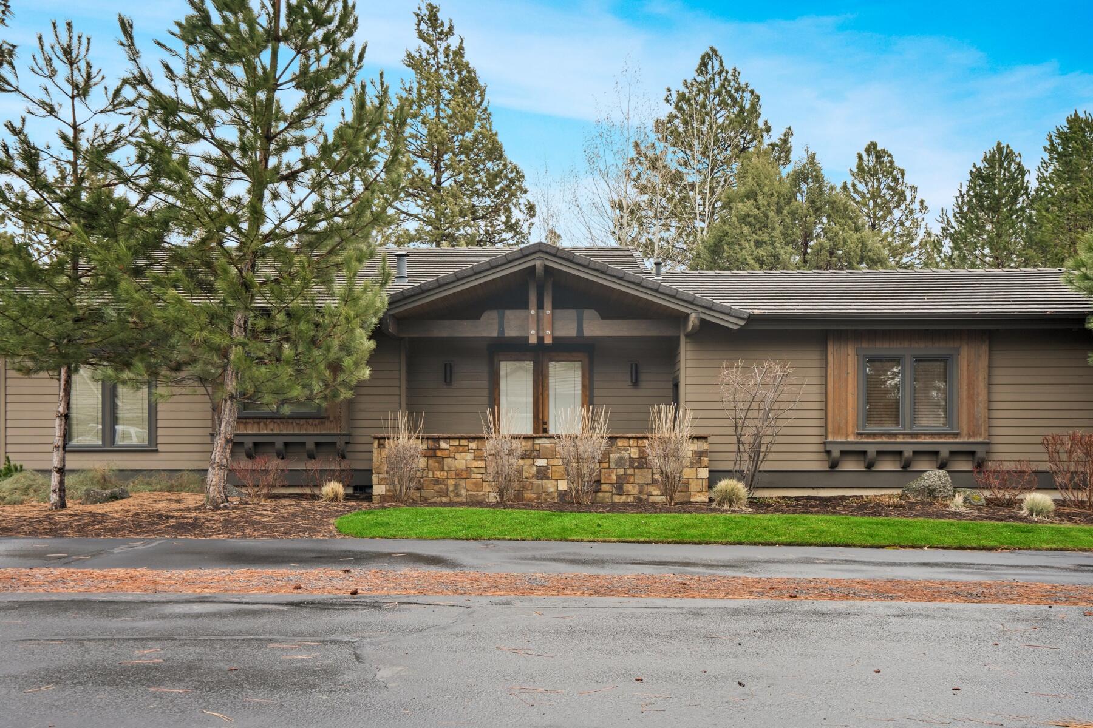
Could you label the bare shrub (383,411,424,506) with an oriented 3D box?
[{"bbox_3d":[-2.334,1.524,15.900,0.685,1.510,0.700,0,-1,0],"label":"bare shrub"}]

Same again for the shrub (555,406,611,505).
[{"bbox_3d":[0.590,1.501,15.800,0.917,1.612,0.850,0,-1,0],"label":"shrub"}]

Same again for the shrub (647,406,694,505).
[{"bbox_3d":[2.007,1.468,15.750,0.761,1.662,0.750,0,-1,0],"label":"shrub"}]

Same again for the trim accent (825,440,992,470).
[{"bbox_3d":[6.417,1.628,17.300,2.950,0.520,0.300,0,0,0],"label":"trim accent"}]

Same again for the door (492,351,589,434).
[{"bbox_3d":[-0.099,0.962,18.700,1.857,2.417,0.120,0,-1,0],"label":"door"}]

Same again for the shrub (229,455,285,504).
[{"bbox_3d":[-5.043,2.005,16.950,0.980,0.820,0.900,0,0,0],"label":"shrub"}]

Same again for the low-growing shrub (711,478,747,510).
[{"bbox_3d":[2.976,2.105,15.750,0.600,0.500,0.570,0,0,0],"label":"low-growing shrub"}]

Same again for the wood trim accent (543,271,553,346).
[{"bbox_3d":[0.034,-0.999,17.350,0.145,1.300,0.190,0,0,0],"label":"wood trim accent"}]

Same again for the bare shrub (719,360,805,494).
[{"bbox_3d":[3.743,1.115,16.900,1.500,2.400,1.150,0,0,0],"label":"bare shrub"}]

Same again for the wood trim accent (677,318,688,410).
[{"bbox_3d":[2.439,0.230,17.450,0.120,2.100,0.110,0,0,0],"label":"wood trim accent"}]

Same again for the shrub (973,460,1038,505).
[{"bbox_3d":[7.639,1.980,16.200,1.054,0.769,0.950,0,-1,0],"label":"shrub"}]

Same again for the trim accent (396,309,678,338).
[{"bbox_3d":[-0.155,-0.735,17.600,5.151,0.511,0.200,0,-1,0],"label":"trim accent"}]

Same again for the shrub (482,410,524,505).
[{"bbox_3d":[-0.729,1.508,16.100,0.740,1.620,0.680,0,0,0],"label":"shrub"}]

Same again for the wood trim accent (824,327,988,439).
[{"bbox_3d":[6.443,0.396,17.330,2.880,2.000,0.200,0,0,0],"label":"wood trim accent"}]

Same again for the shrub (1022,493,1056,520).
[{"bbox_3d":[7.297,2.108,14.400,0.506,0.393,0.500,0,-1,0],"label":"shrub"}]

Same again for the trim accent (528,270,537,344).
[{"bbox_3d":[-0.244,-1.007,17.350,0.145,1.310,0.190,0,0,0],"label":"trim accent"}]

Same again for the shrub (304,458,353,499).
[{"bbox_3d":[-3.836,2.021,17.150,0.880,0.760,0.800,0,0,0],"label":"shrub"}]

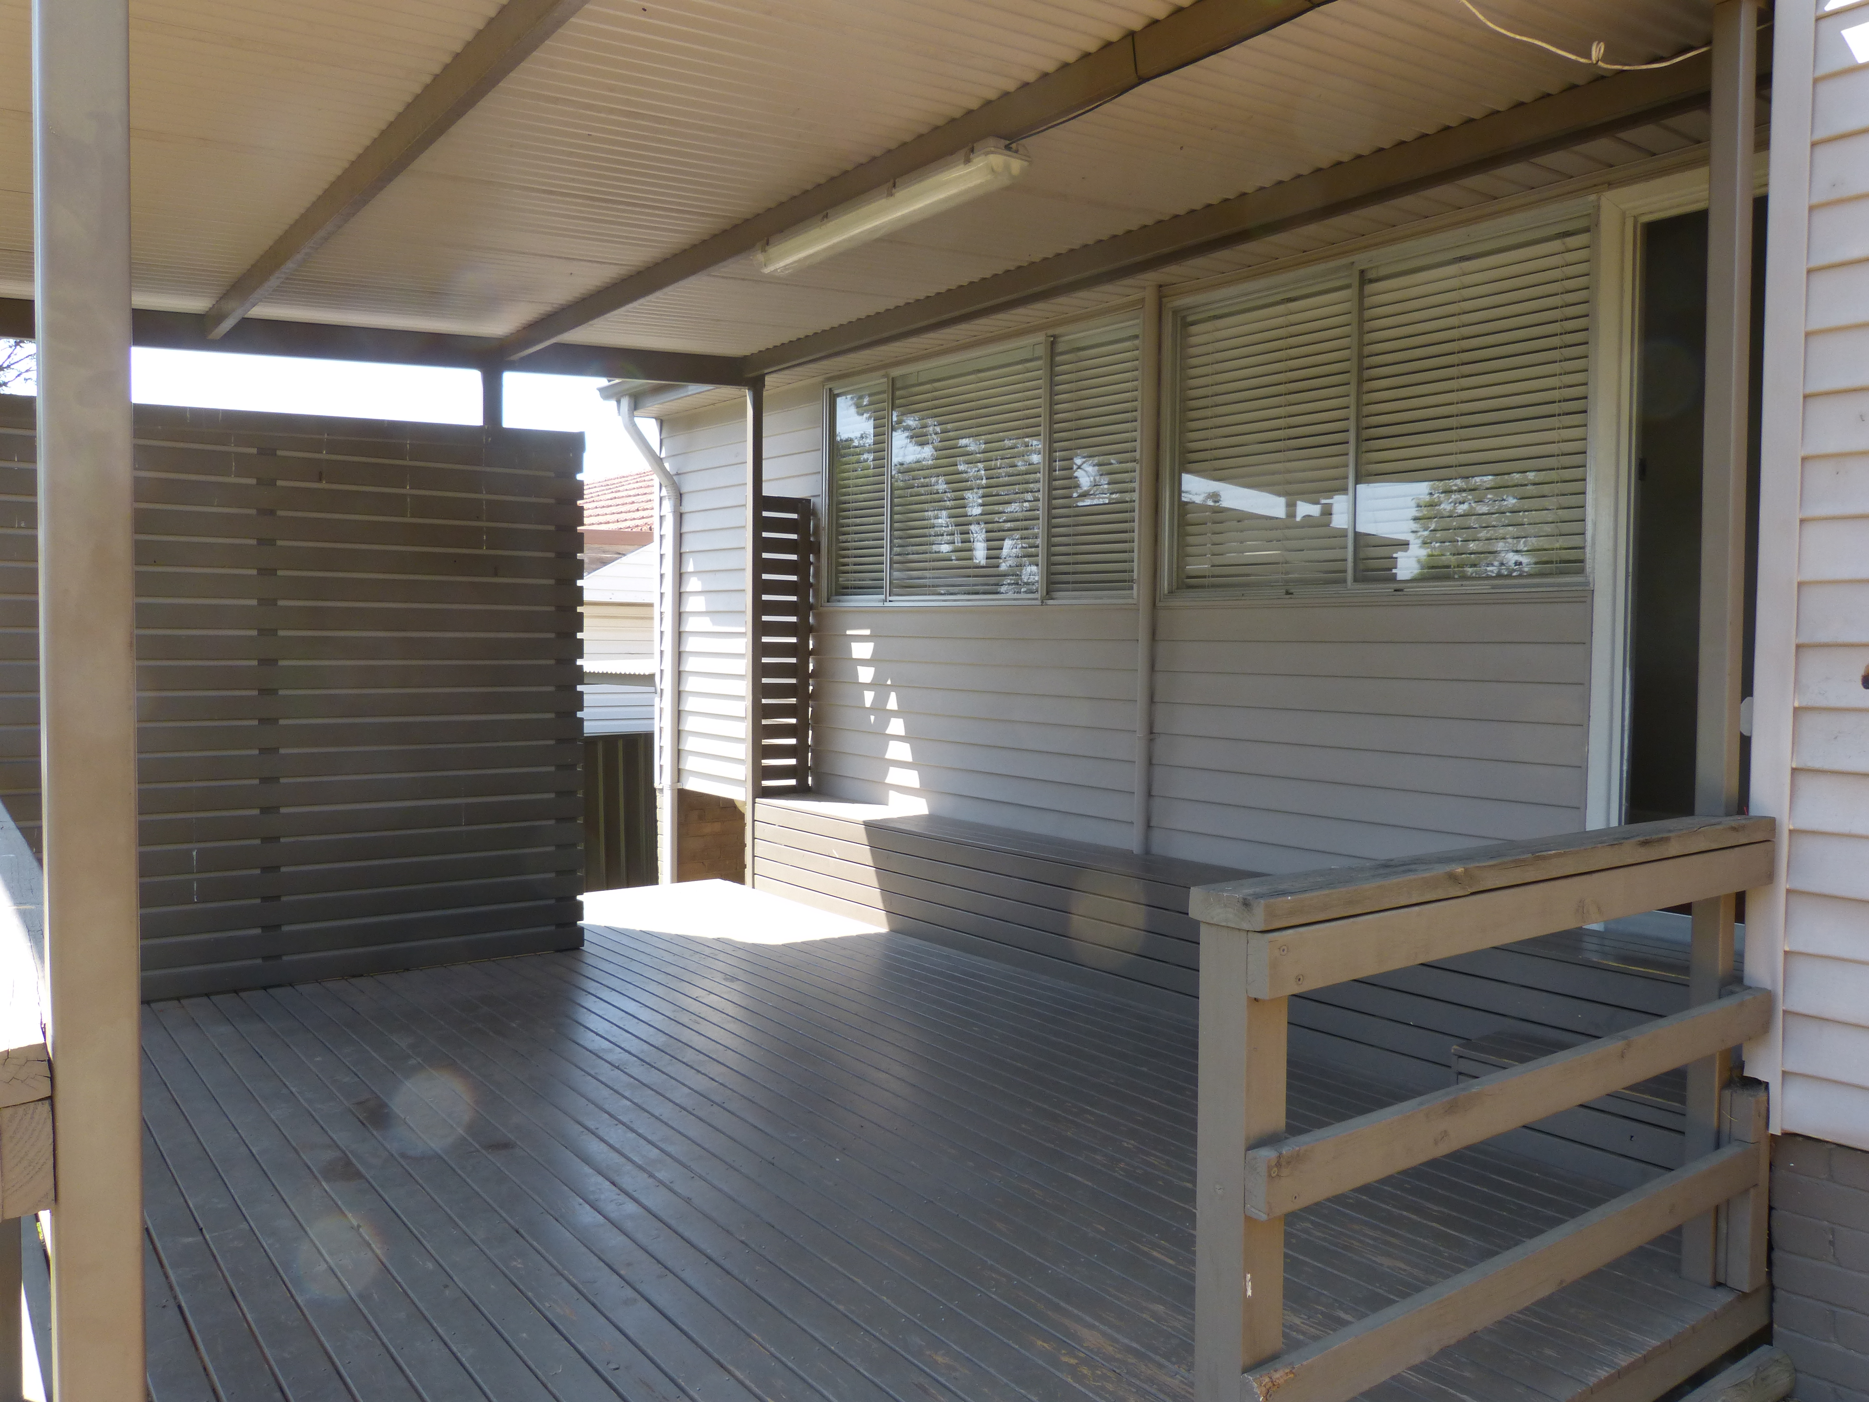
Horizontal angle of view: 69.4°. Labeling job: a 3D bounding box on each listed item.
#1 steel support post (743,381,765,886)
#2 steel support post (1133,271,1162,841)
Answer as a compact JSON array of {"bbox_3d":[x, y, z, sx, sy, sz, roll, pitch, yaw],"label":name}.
[{"bbox_3d":[-0.968,-0.334,7.299,0.066,2.716,0.066,-1,3,-38],"label":"steel support post"},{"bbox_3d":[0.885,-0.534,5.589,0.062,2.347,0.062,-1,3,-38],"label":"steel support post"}]

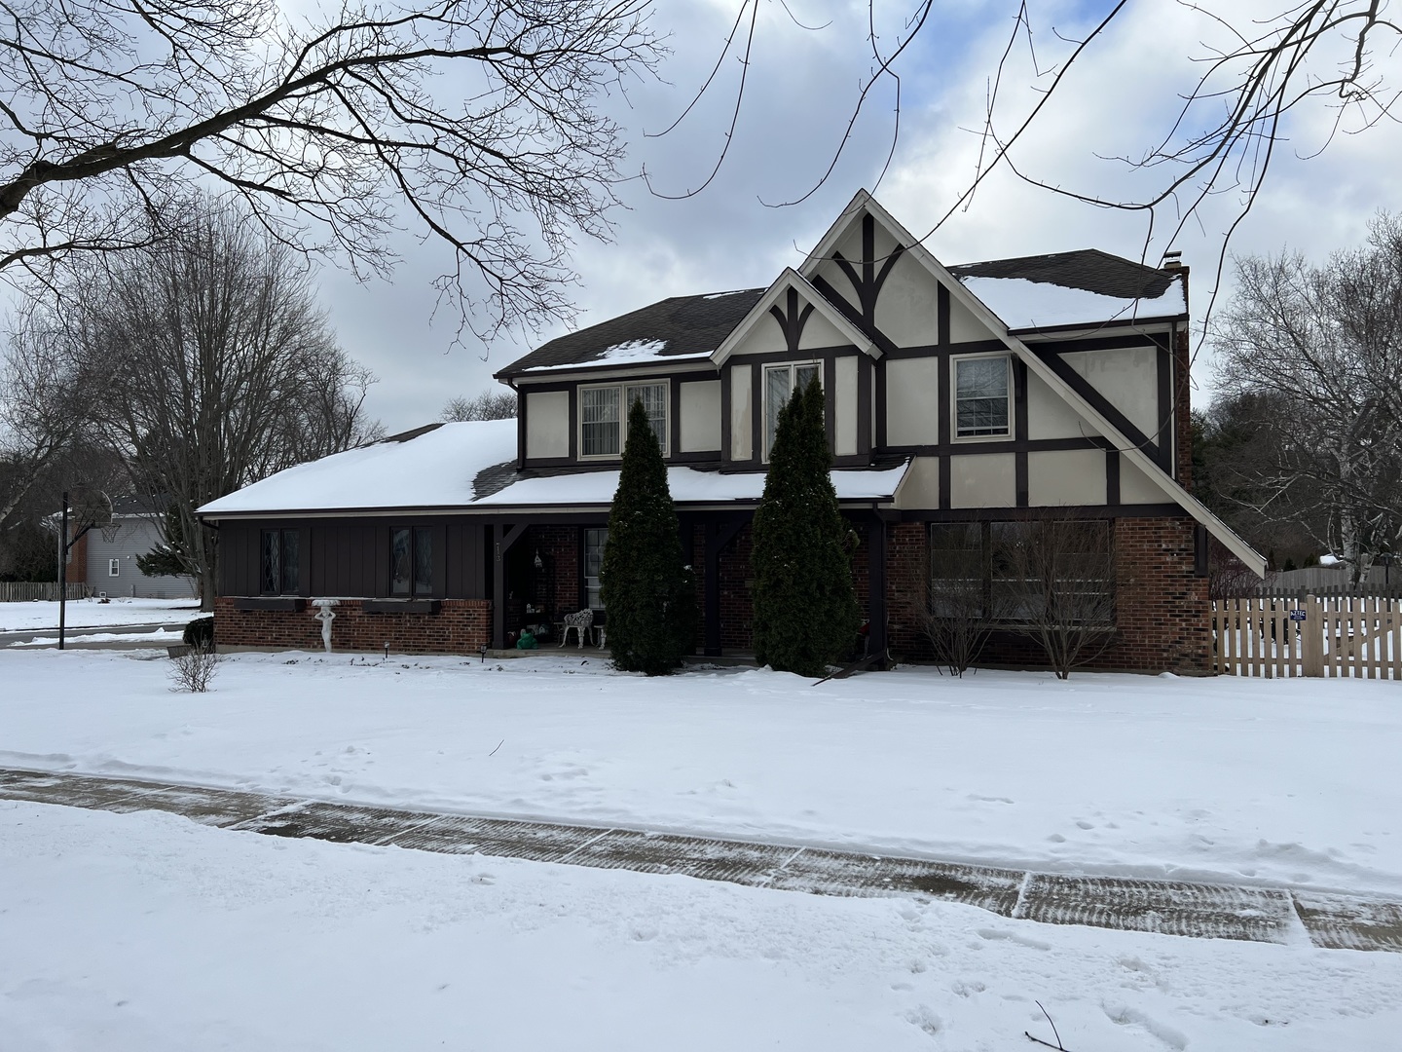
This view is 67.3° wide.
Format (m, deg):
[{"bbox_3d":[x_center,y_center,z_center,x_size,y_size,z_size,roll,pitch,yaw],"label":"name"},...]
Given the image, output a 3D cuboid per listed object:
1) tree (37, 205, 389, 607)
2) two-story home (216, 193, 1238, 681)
[{"bbox_3d":[-19.550,-4.915,42.000,12.800,16.400,12.500,0,-1,0],"label":"tree"},{"bbox_3d":[1.064,-1.569,23.415,19.450,8.130,12.050,-1,-2,23],"label":"two-story home"}]

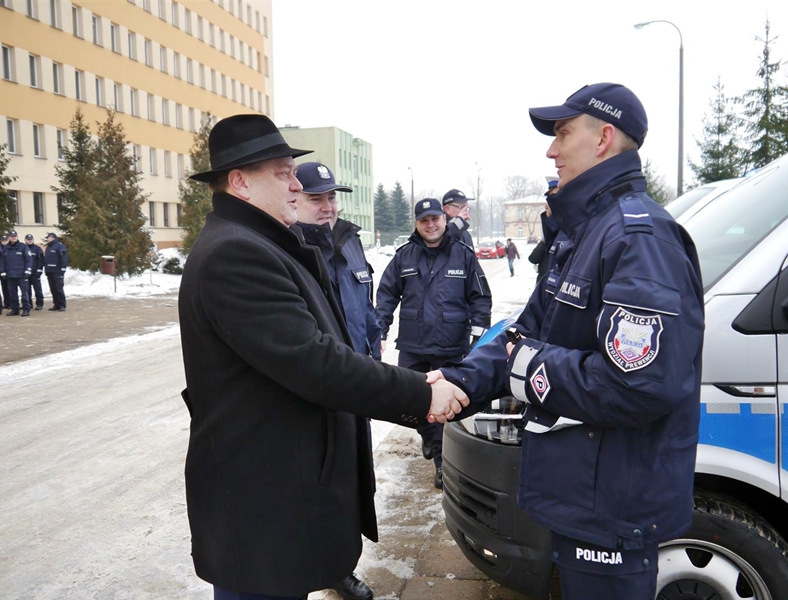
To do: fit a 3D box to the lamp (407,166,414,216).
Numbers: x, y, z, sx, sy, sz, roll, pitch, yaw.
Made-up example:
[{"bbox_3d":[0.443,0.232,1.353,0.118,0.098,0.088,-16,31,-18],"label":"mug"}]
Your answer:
[{"bbox_3d":[1.736,-8.801,63.777,0.320,8.800,1.600,1,5,14],"label":"lamp"}]

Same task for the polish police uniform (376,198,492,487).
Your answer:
[{"bbox_3d":[0.263,0.255,4.200,0.740,1.830,0.500,0,5,7],"label":"polish police uniform"}]

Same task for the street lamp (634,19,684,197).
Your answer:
[{"bbox_3d":[8.969,-4.956,21.984,1.650,8.750,0.320,1,5,14],"label":"street lamp"}]

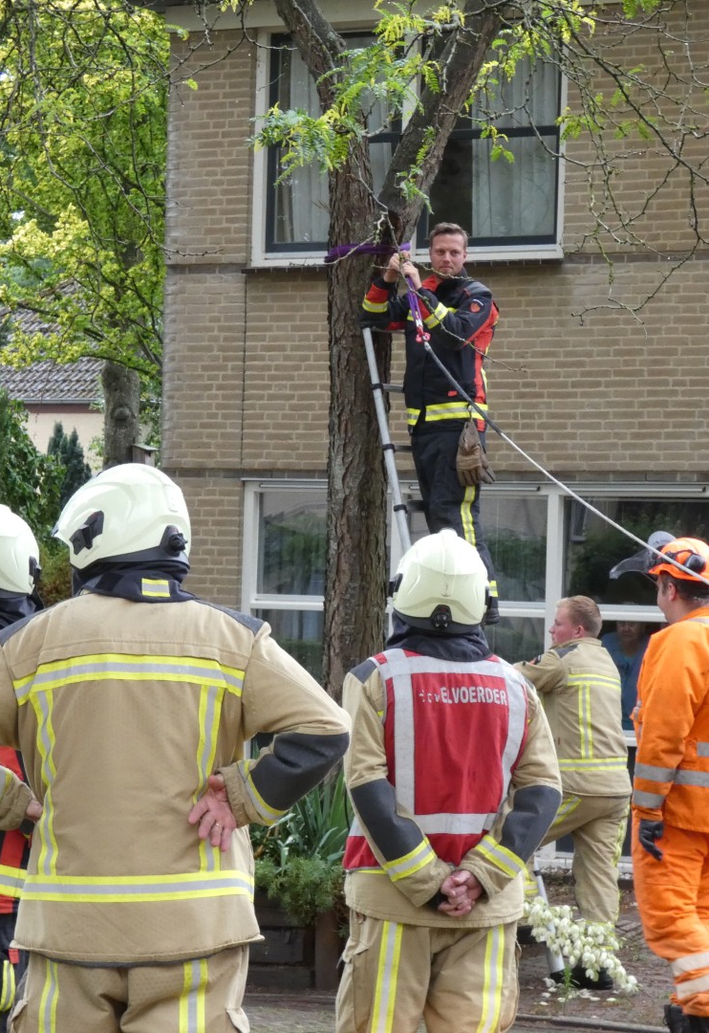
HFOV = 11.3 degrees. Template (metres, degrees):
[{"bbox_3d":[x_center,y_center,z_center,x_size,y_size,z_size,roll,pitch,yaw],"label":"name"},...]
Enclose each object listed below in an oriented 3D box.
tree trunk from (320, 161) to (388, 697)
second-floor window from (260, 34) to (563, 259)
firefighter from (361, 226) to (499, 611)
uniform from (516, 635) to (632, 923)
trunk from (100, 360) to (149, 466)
[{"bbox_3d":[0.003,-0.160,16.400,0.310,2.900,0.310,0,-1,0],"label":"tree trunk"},{"bbox_3d":[0.336,-2.300,22.007,2.180,1.470,0.160,1,-2,30],"label":"second-floor window"},{"bbox_3d":[0.346,-0.423,16.100,0.520,1.800,0.600,3,-2,-42],"label":"firefighter"},{"bbox_3d":[0.943,1.202,15.650,0.620,1.340,0.520,1,-2,32],"label":"uniform"},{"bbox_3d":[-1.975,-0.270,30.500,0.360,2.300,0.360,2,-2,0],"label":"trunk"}]

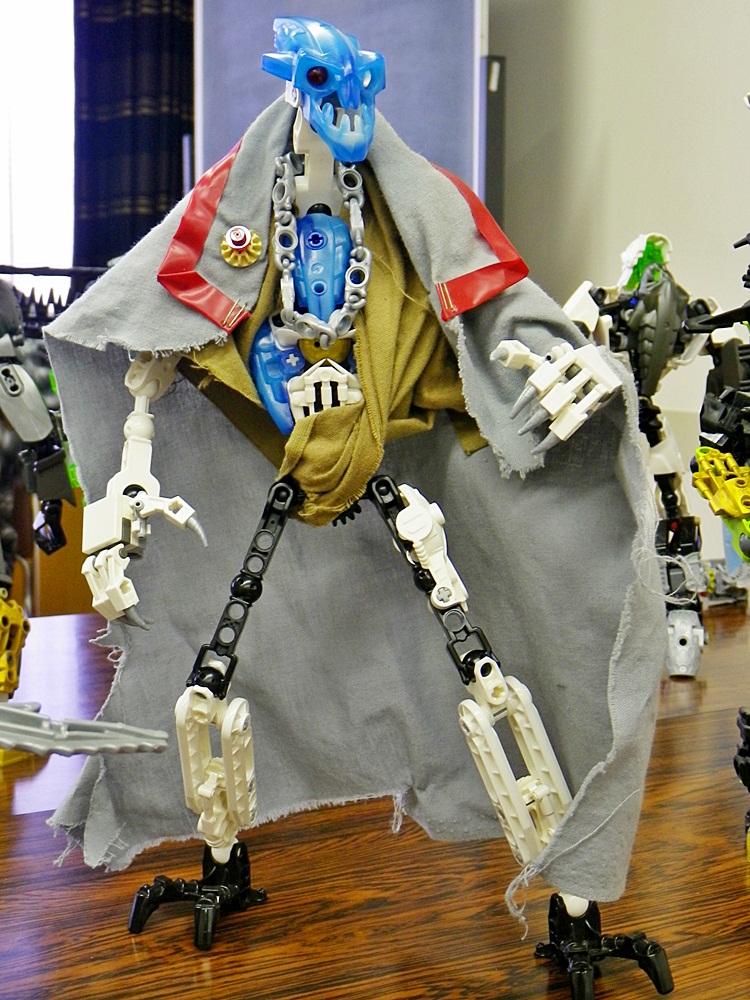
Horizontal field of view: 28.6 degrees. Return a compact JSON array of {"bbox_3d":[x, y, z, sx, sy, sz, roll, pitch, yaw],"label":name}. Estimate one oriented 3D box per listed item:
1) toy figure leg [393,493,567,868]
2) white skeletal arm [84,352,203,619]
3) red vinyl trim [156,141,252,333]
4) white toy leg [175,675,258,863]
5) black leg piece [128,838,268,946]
[{"bbox_3d":[0.034,0.056,0.444,0.028,0.136,0.027,-16,-16,-23],"label":"toy figure leg"},{"bbox_3d":[-0.073,-0.004,0.470,0.037,0.093,0.034,4,8,-6],"label":"white skeletal arm"},{"bbox_3d":[-0.054,-0.084,0.468,0.027,0.060,0.024,4,8,24],"label":"red vinyl trim"},{"bbox_3d":[-0.050,0.083,0.458,0.022,0.065,0.017,11,25,25],"label":"white toy leg"},{"bbox_3d":[-0.056,0.125,0.471,0.034,0.027,0.043,5,9,32],"label":"black leg piece"}]

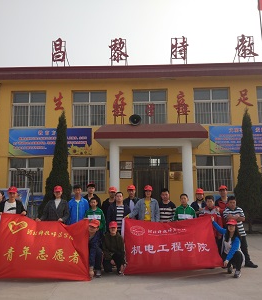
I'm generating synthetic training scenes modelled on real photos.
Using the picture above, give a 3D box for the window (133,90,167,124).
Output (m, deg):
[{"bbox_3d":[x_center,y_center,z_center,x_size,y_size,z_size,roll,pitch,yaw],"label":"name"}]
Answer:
[{"bbox_3d":[1.009,-2.195,16.644,1.778,1.859,0.150,-1,-7,2],"label":"window"}]

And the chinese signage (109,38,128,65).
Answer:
[{"bbox_3d":[-0.637,-5.233,17.243,1.042,1.519,0.250,-1,-7,2],"label":"chinese signage"}]

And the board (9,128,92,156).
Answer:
[{"bbox_3d":[-4.006,-0.403,16.108,4.183,1.345,0.080,-1,-7,2],"label":"board"}]

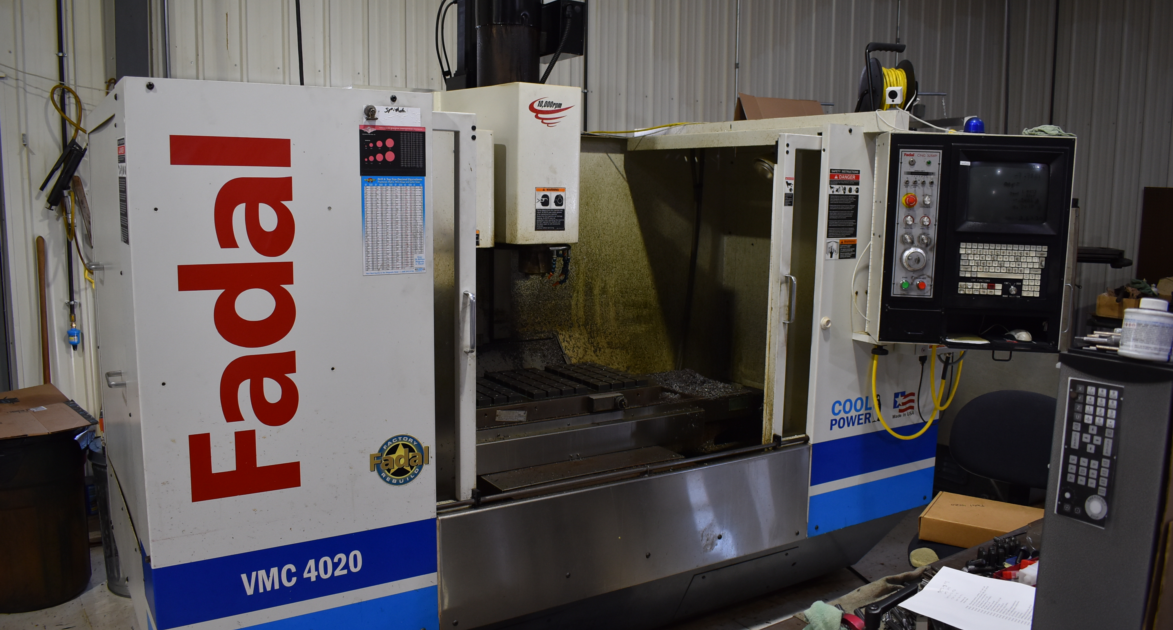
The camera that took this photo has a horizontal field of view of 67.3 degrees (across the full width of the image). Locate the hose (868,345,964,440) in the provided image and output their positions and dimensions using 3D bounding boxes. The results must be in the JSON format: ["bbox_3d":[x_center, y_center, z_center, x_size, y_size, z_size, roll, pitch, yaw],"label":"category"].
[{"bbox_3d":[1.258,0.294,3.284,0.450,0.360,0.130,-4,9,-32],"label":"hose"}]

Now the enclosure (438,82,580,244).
[{"bbox_3d":[-0.322,-0.597,3.534,0.270,0.585,0.700,-4,9,-32],"label":"enclosure"}]

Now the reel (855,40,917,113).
[{"bbox_3d":[1.118,-0.866,3.220,0.180,0.310,0.250,1,8,1],"label":"reel"}]

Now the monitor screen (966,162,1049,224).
[{"bbox_3d":[1.412,-0.409,2.883,0.265,0.200,0.030,2,8,9],"label":"monitor screen"}]

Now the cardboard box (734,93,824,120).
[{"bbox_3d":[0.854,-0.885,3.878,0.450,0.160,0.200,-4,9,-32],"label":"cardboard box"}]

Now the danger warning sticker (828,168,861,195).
[{"bbox_3d":[0.923,-0.473,3.110,0.157,0.087,0.006,-4,9,-32],"label":"danger warning sticker"}]

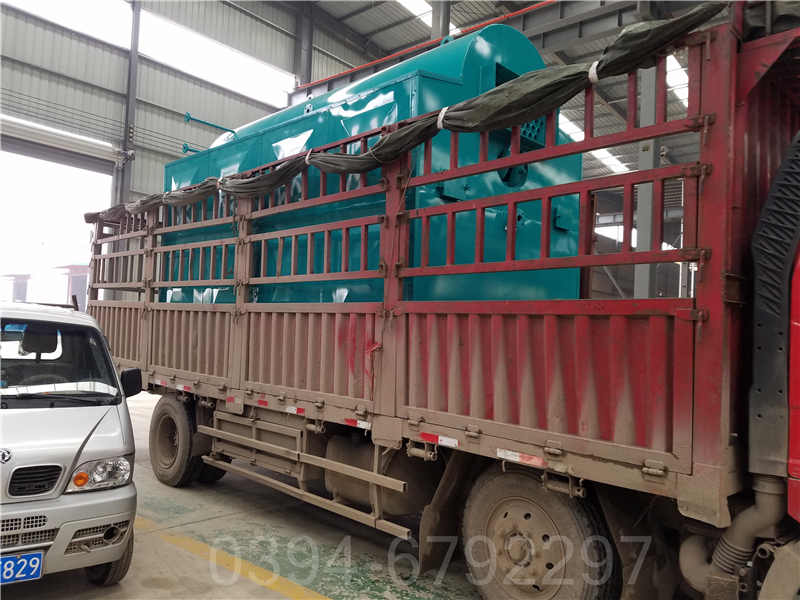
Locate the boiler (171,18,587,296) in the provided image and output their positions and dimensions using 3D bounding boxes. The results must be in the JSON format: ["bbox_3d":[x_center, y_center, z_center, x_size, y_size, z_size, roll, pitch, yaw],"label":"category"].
[{"bbox_3d":[-0.570,-0.708,6.367,2.198,2.994,4.232,4,-3,-44],"label":"boiler"}]

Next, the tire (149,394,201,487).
[{"bbox_3d":[-2.417,1.514,6.563,0.270,1.000,1.000,4,-3,-44],"label":"tire"}]

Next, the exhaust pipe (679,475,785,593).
[{"bbox_3d":[1.495,1.040,2.735,0.260,0.540,0.400,4,-3,-44],"label":"exhaust pipe"}]

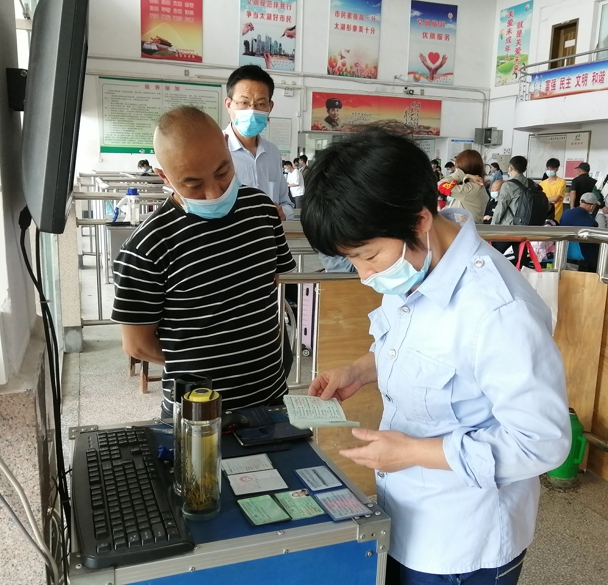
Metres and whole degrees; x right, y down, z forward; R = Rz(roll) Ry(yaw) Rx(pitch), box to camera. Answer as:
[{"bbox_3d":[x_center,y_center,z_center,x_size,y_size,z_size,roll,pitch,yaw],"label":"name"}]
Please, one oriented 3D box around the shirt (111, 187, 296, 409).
[{"bbox_3d":[-0.256,0.011,1.536,0.460,0.620,0.330,-5,13,-29],"label":"shirt"}]

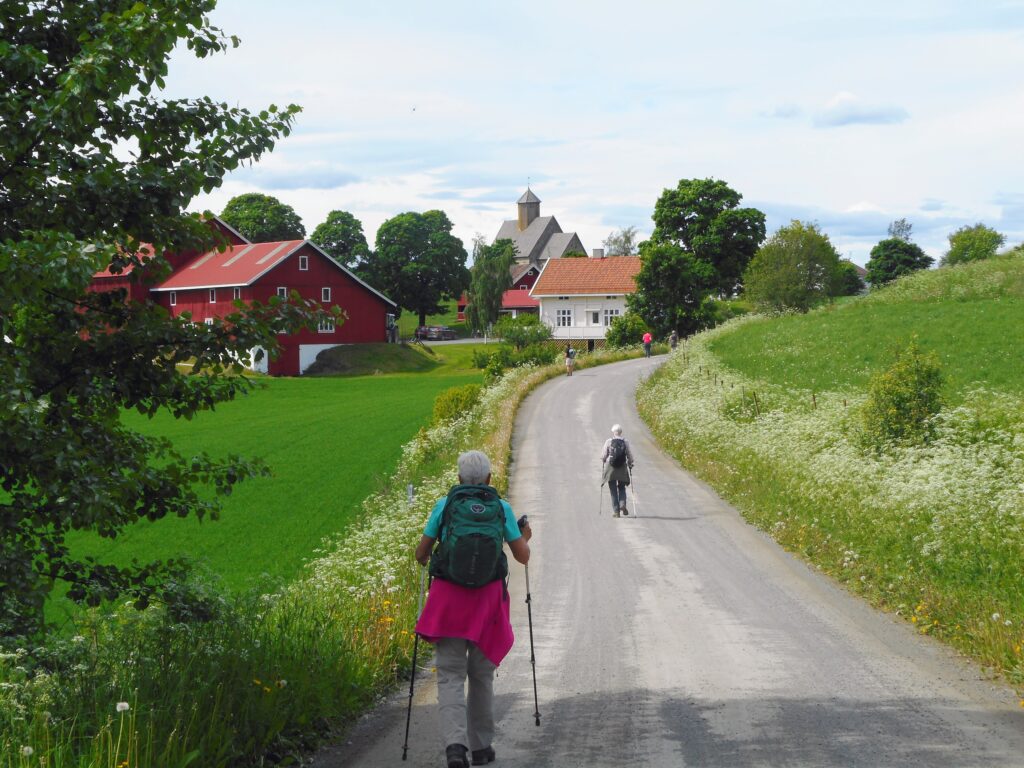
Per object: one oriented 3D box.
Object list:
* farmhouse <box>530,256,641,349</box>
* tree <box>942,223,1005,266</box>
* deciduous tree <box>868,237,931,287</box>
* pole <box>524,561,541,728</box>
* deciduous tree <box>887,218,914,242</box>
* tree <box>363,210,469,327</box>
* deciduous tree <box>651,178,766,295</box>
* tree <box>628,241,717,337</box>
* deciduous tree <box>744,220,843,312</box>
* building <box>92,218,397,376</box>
[{"bbox_3d":[7.450,-6.550,166.000,9.700,7.900,8.100,0,1,23],"label":"farmhouse"},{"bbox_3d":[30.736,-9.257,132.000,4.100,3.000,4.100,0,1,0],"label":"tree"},{"bbox_3d":[36.169,-10.781,185.000,6.100,5.600,6.100,0,1,0],"label":"deciduous tree"},{"bbox_3d":[0.110,1.305,10.850,0.060,1.210,0.060,-4,9,0],"label":"pole"},{"bbox_3d":[43.123,-15.207,220.000,3.400,6.330,3.400,0,1,0],"label":"deciduous tree"},{"bbox_3d":[-11.685,-13.441,240.000,12.300,15.140,12.300,0,1,0],"label":"tree"},{"bbox_3d":[17.052,-11.238,172.000,10.000,13.190,10.000,0,1,0],"label":"deciduous tree"},{"bbox_3d":[12.228,-7.123,151.000,6.600,7.620,6.600,0,1,0],"label":"tree"},{"bbox_3d":[20.594,-8.523,145.000,7.100,6.880,7.100,0,1,0],"label":"deciduous tree"},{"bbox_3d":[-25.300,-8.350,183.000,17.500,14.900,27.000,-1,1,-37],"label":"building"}]

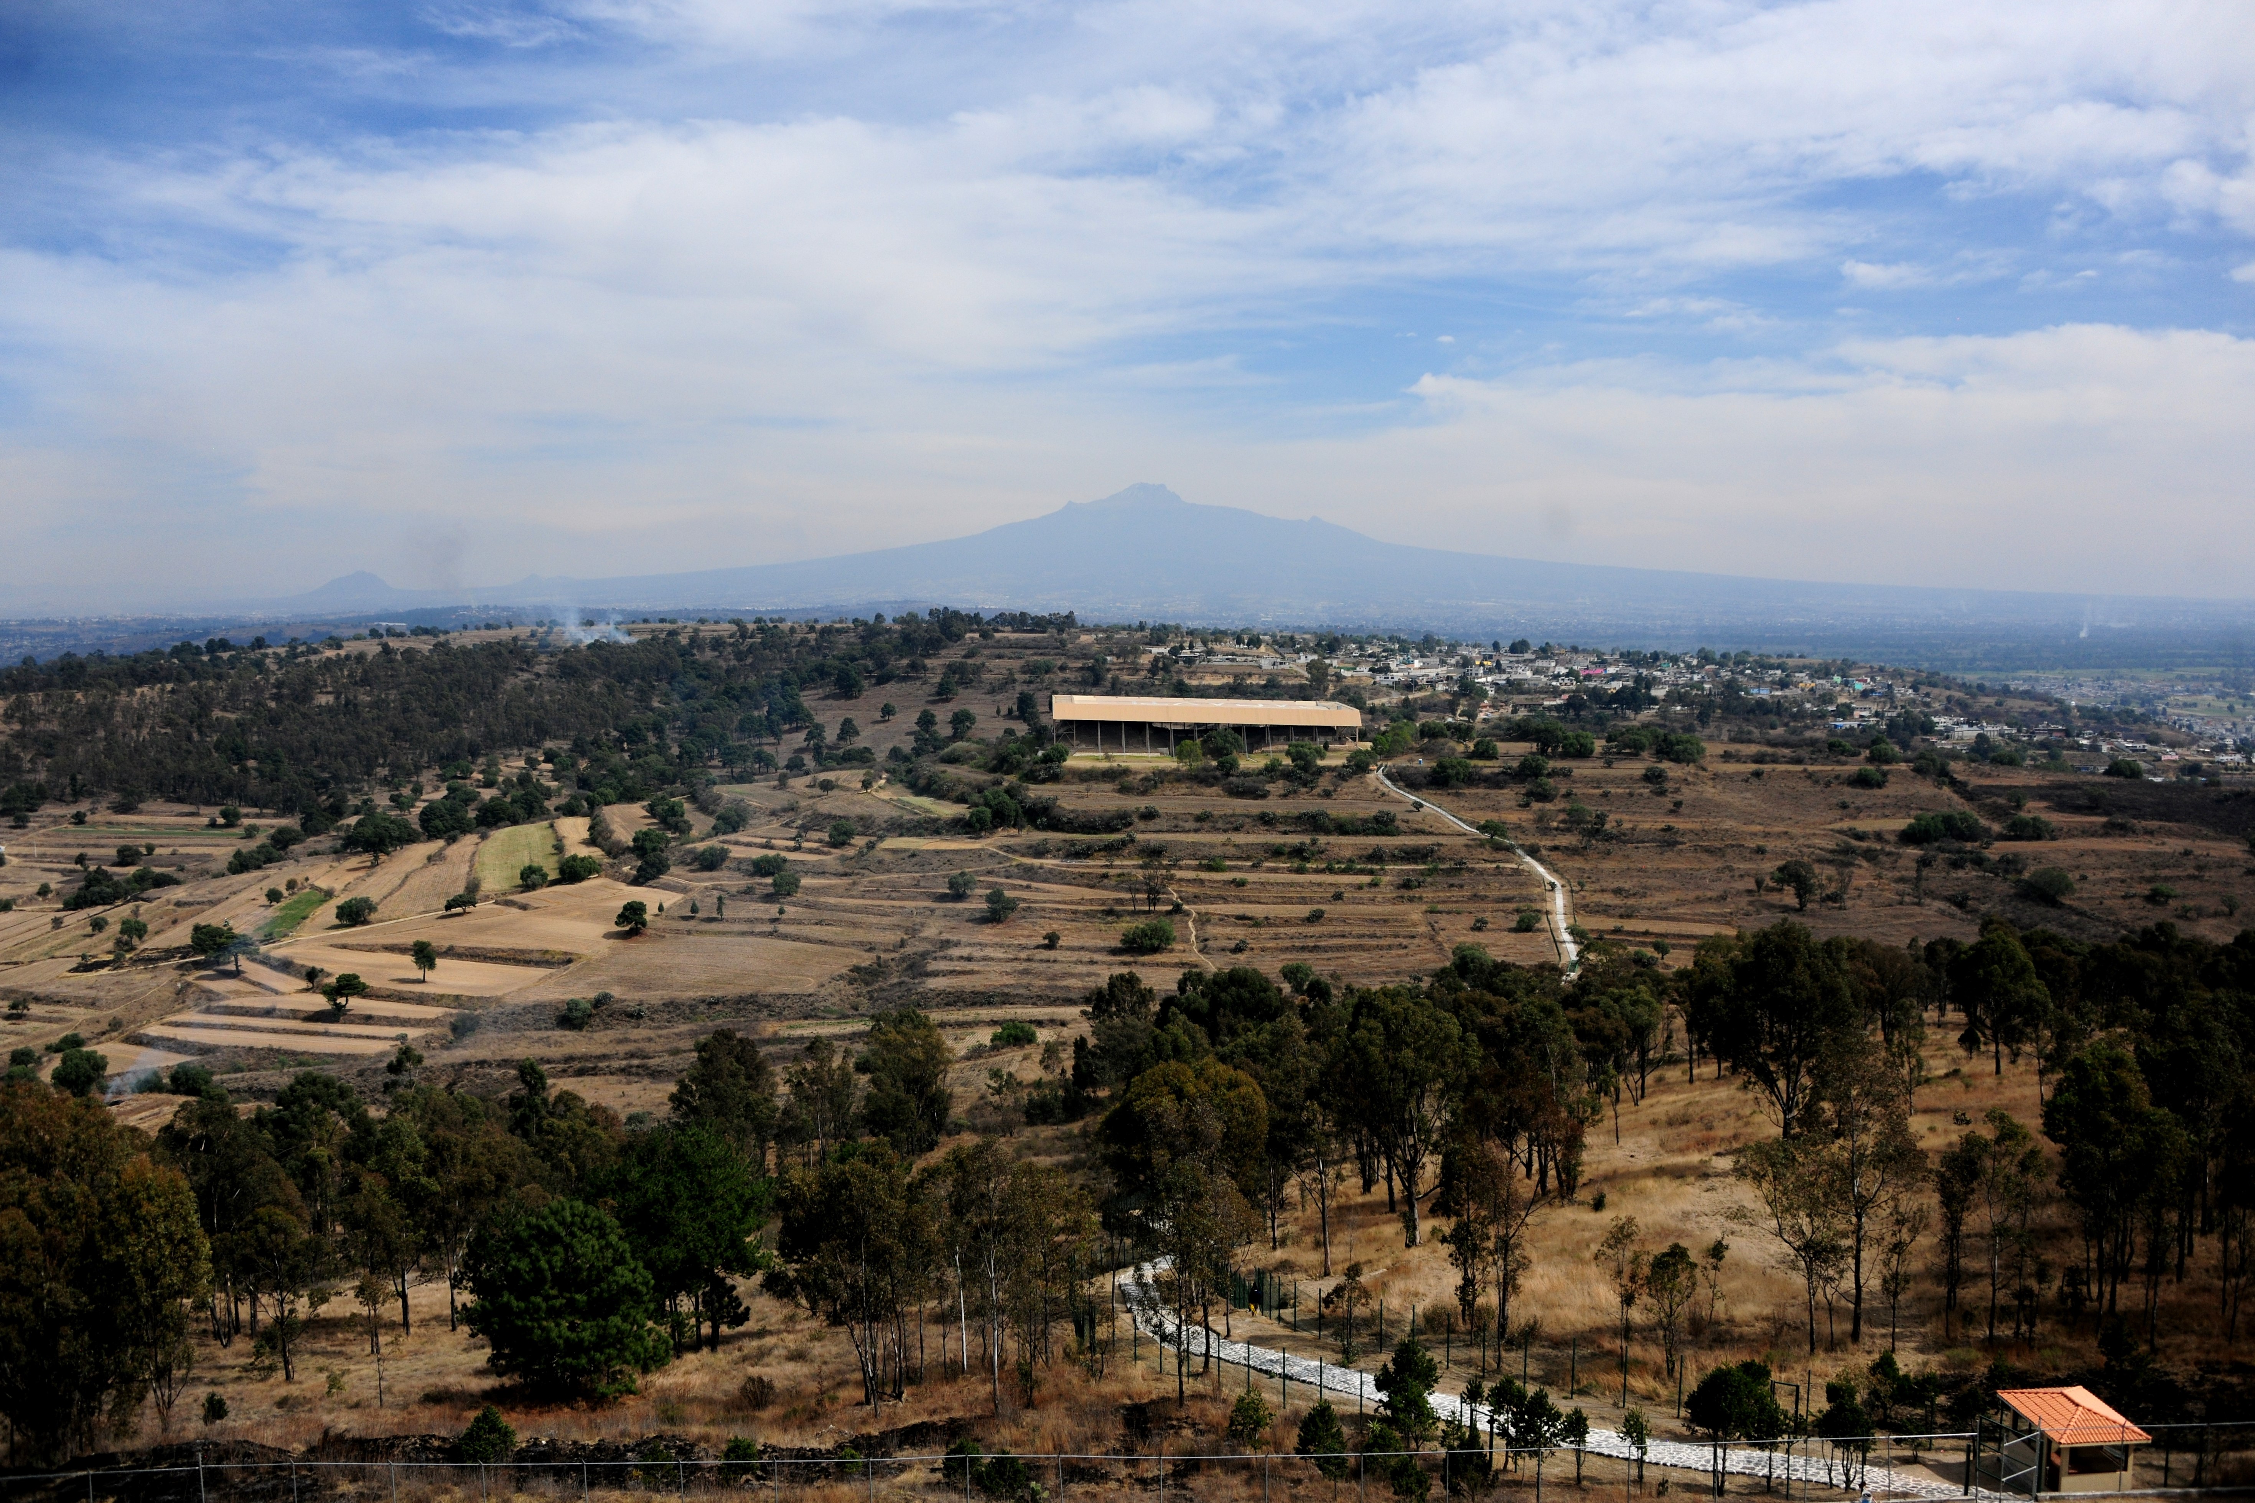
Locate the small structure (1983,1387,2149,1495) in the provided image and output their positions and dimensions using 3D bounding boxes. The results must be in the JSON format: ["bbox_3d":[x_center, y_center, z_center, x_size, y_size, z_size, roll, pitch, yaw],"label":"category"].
[{"bbox_3d":[34.666,25.240,64.460,3.362,2.997,4.094,0,5,-4],"label":"small structure"}]

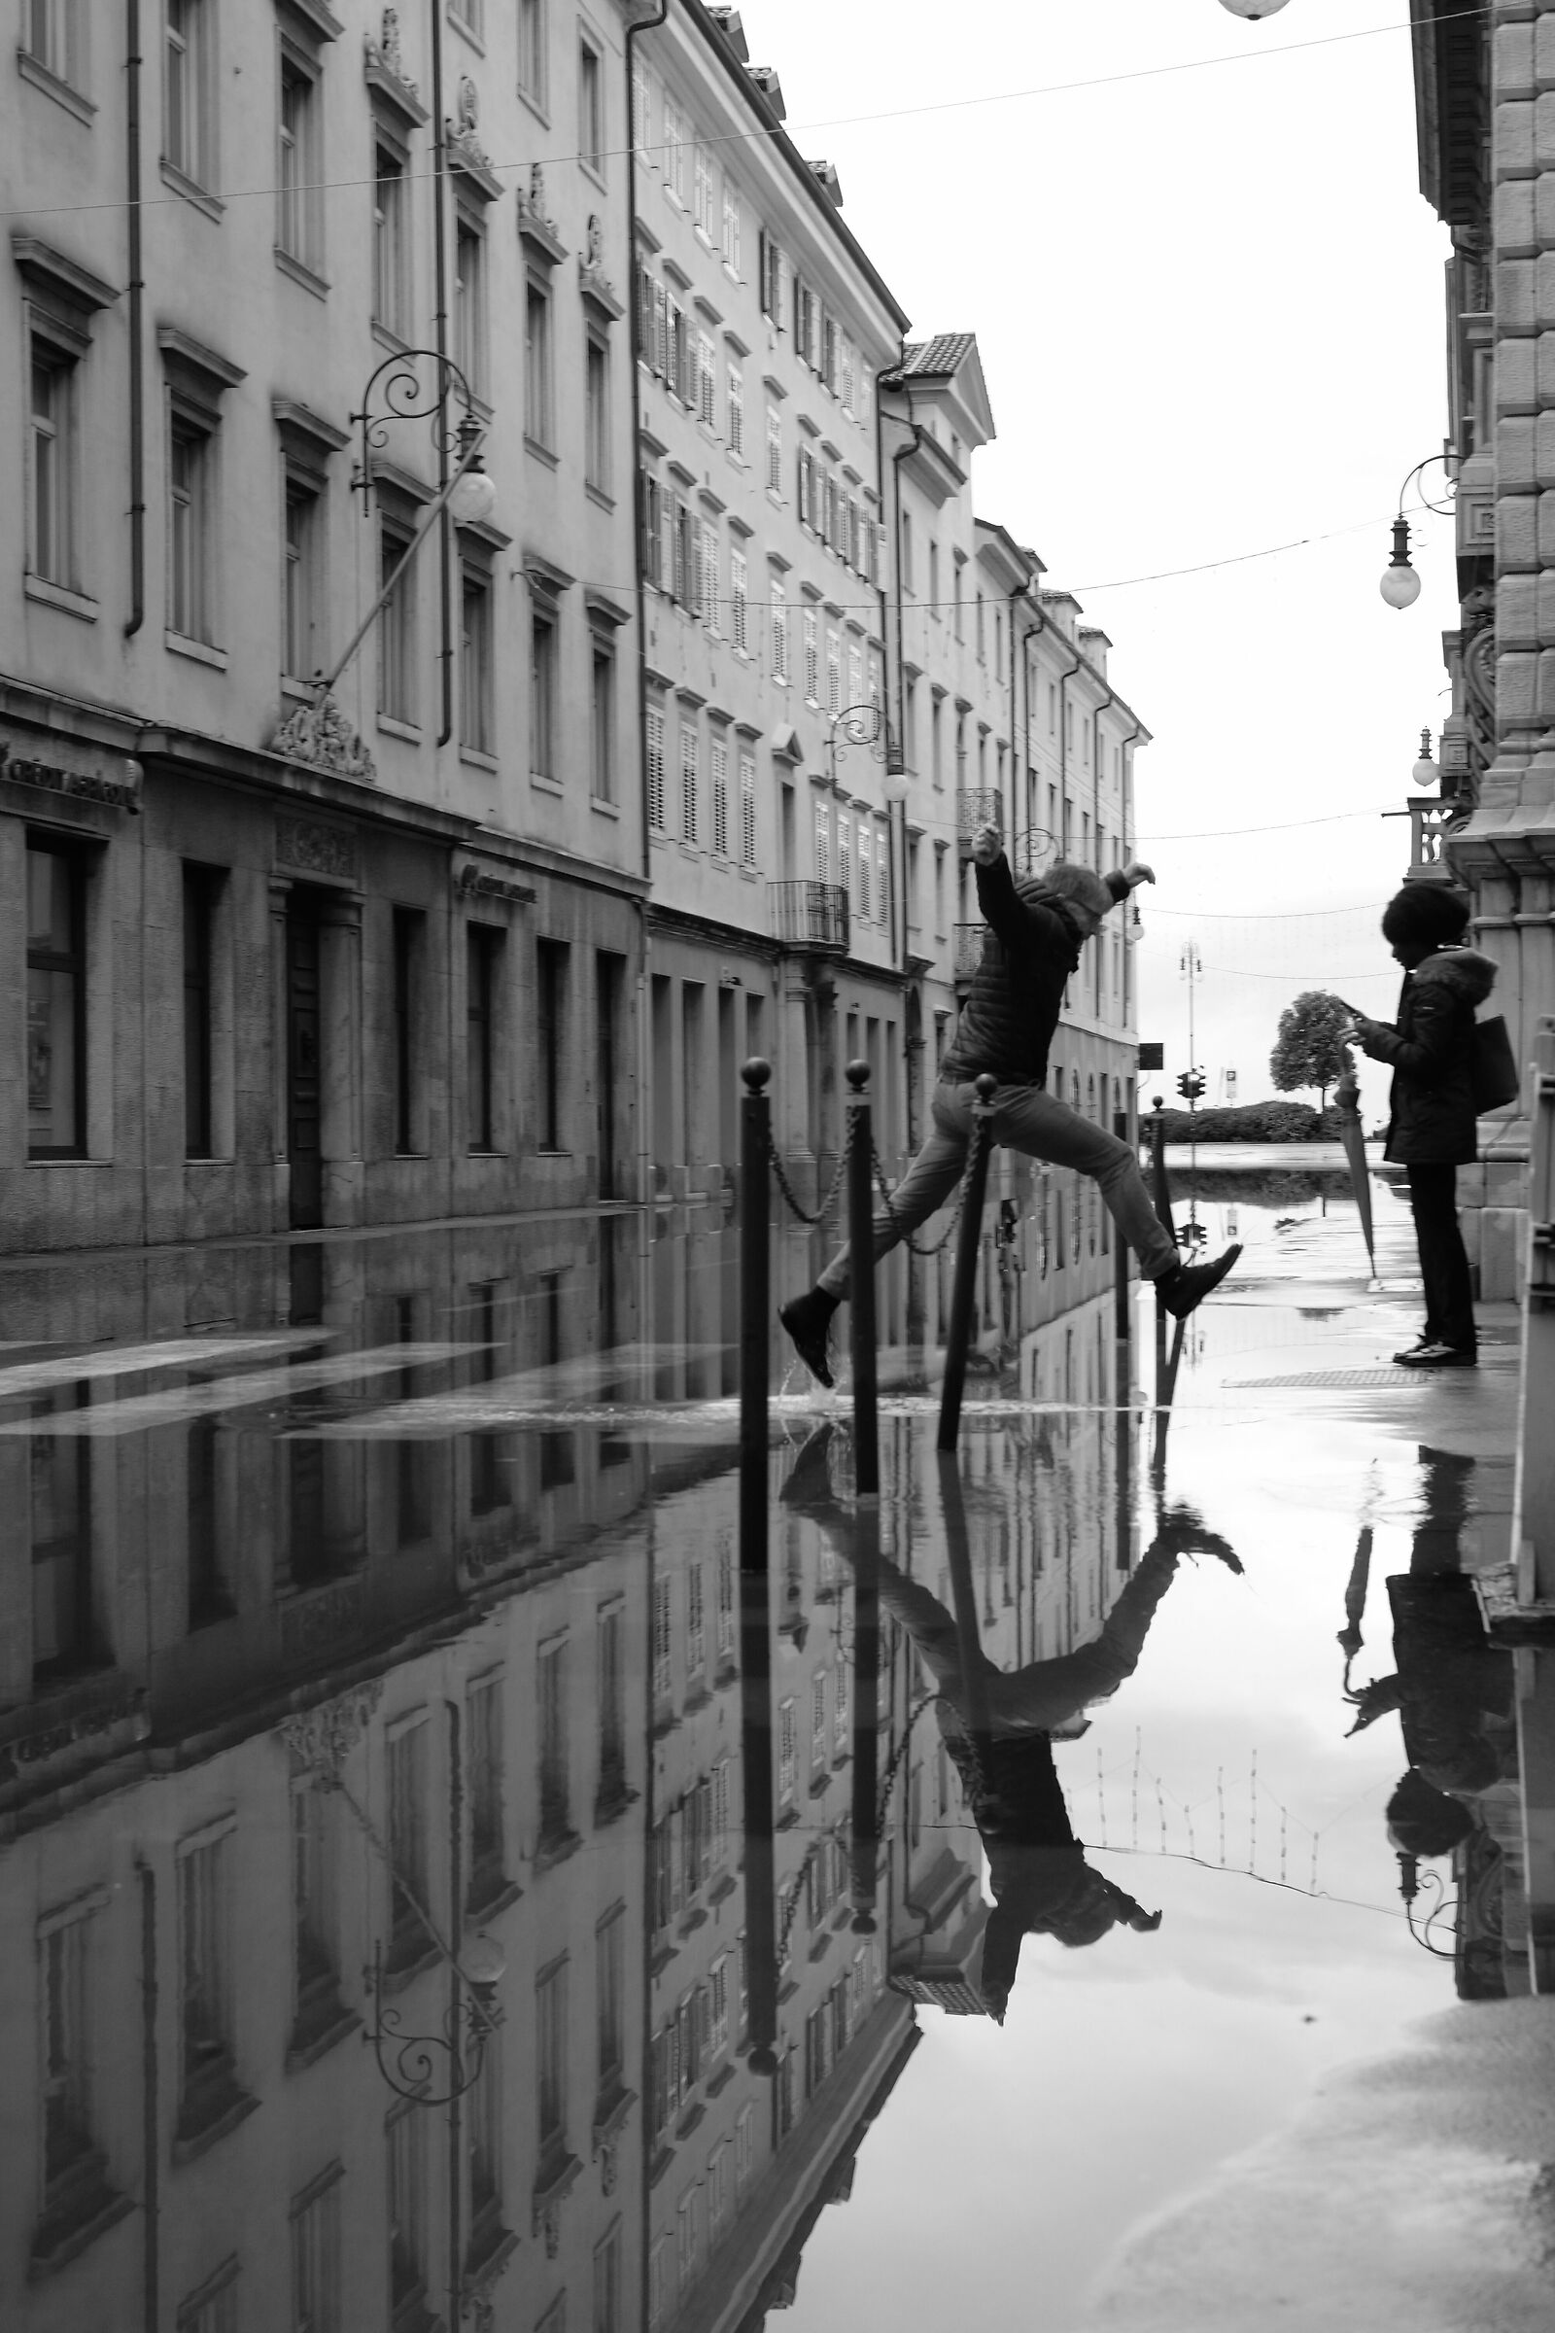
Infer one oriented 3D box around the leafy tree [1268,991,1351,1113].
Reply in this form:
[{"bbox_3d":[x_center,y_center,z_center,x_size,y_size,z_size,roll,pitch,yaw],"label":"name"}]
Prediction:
[{"bbox_3d":[18.726,-3.599,120.000,3.000,5.200,3.000,0,1,0],"label":"leafy tree"}]

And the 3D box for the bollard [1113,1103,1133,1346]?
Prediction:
[{"bbox_3d":[1.429,0.252,14.200,0.064,0.960,0.064,0,1,0],"label":"bollard"}]

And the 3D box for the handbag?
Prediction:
[{"bbox_3d":[2.521,-0.362,12.500,0.320,0.310,0.130,-16,0,10],"label":"handbag"}]

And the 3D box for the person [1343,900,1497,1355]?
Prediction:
[{"bbox_3d":[2.295,-0.147,12.300,0.530,1.720,0.500,0,1,10],"label":"person"}]

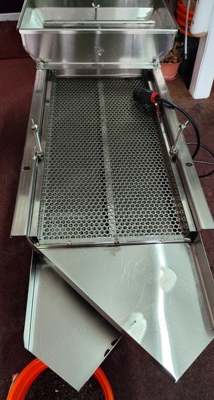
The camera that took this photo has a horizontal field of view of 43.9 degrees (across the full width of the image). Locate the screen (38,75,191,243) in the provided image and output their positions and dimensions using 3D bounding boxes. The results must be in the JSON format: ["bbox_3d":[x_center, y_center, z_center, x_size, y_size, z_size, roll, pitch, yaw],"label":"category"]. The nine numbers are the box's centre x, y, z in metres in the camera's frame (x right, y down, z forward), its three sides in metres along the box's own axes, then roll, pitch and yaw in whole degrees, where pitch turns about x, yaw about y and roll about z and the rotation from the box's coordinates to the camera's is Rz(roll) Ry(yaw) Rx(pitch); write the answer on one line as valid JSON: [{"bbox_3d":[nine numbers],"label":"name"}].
[{"bbox_3d":[-0.003,-0.185,0.824,0.357,0.025,0.687,-2,57,-4],"label":"screen"}]

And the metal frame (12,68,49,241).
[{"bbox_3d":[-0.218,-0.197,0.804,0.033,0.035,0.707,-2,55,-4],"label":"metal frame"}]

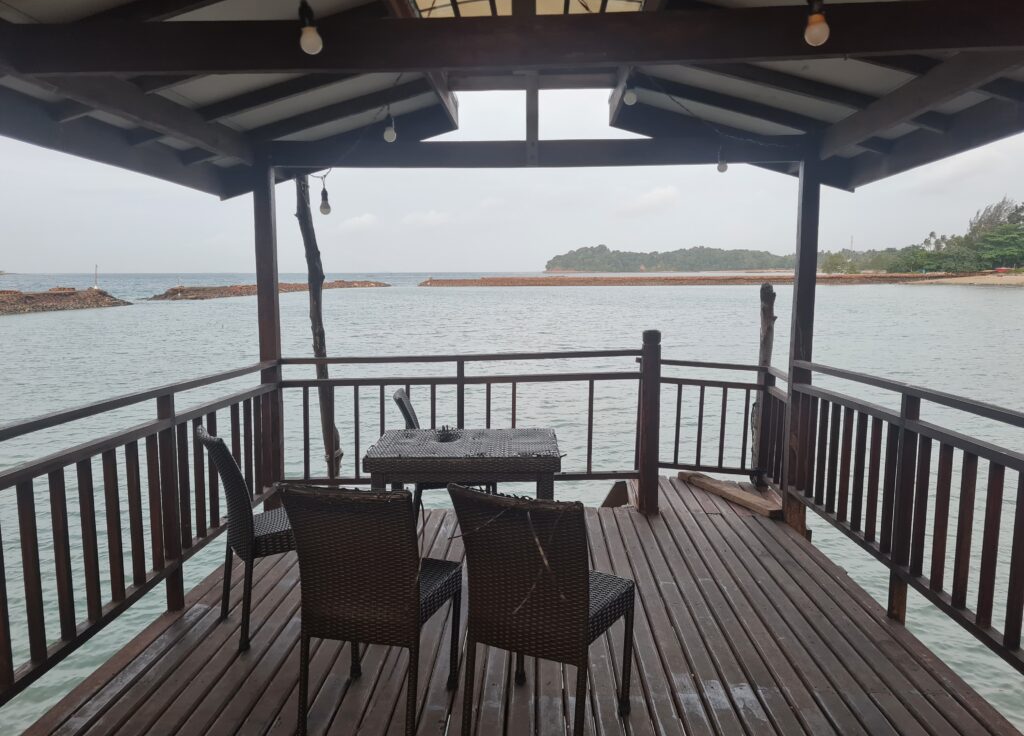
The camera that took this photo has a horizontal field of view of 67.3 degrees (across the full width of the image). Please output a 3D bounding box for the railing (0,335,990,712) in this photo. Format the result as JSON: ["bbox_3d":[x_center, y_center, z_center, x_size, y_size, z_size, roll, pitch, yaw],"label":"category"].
[{"bbox_3d":[0.089,0.485,3.888,3.450,1.150,3.450,0,7,2],"label":"railing"}]

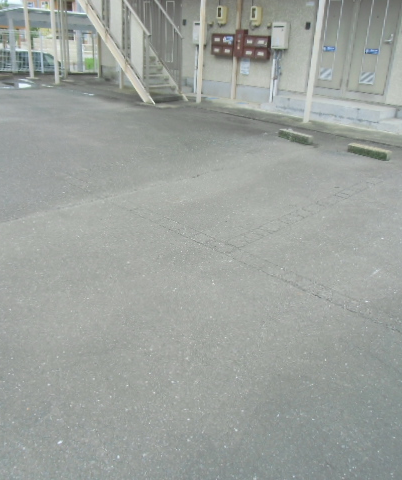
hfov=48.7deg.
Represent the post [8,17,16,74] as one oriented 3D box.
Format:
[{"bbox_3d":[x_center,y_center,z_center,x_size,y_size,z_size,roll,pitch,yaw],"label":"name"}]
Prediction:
[{"bbox_3d":[-7.172,-7.407,16.839,0.160,2.100,0.160,23,31,37],"label":"post"}]

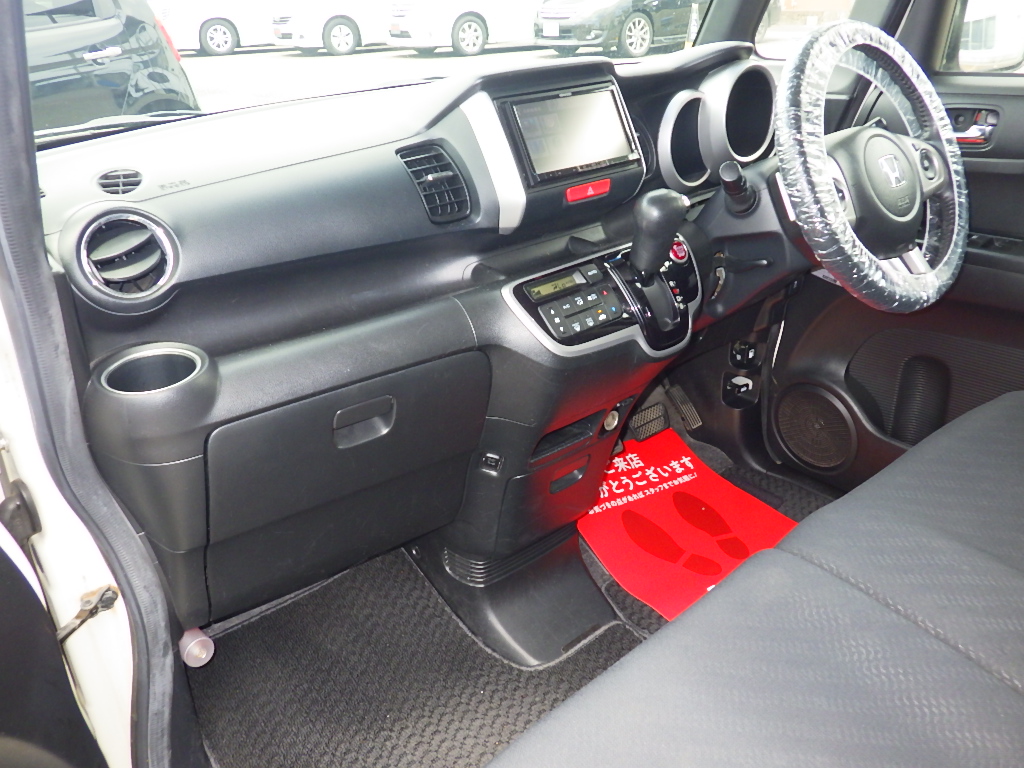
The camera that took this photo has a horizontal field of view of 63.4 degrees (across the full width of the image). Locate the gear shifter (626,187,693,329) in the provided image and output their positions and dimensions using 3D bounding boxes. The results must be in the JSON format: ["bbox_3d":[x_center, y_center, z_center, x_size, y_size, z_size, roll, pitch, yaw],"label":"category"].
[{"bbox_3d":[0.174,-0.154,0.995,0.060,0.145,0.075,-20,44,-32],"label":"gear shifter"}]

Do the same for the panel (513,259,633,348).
[{"bbox_3d":[0.073,-0.094,0.971,0.142,0.025,0.088,-20,77,-32],"label":"panel"}]

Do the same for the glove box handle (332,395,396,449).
[{"bbox_3d":[-0.159,0.041,0.895,0.075,0.046,0.025,-20,47,-32],"label":"glove box handle"}]

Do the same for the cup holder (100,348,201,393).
[{"bbox_3d":[-0.333,0.010,0.777,0.088,0.055,0.088,-20,34,-32],"label":"cup holder"}]

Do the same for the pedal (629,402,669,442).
[{"bbox_3d":[0.243,0.068,1.470,0.085,0.054,0.025,-20,-4,-32],"label":"pedal"}]

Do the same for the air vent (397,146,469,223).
[{"bbox_3d":[-0.090,-0.229,0.955,0.066,0.085,0.030,-20,-2,-32],"label":"air vent"}]

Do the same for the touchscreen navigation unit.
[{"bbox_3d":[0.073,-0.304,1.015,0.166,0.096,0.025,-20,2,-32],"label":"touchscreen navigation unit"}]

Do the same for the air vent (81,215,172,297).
[{"bbox_3d":[-0.369,-0.121,0.790,0.081,0.081,0.030,-23,8,-36],"label":"air vent"}]

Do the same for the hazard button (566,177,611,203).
[{"bbox_3d":[0.089,-0.231,0.995,0.064,0.018,0.014,-20,2,-32],"label":"hazard button"}]

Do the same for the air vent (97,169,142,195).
[{"bbox_3d":[-0.383,-0.198,0.810,0.043,0.012,0.040,-23,57,-31],"label":"air vent"}]

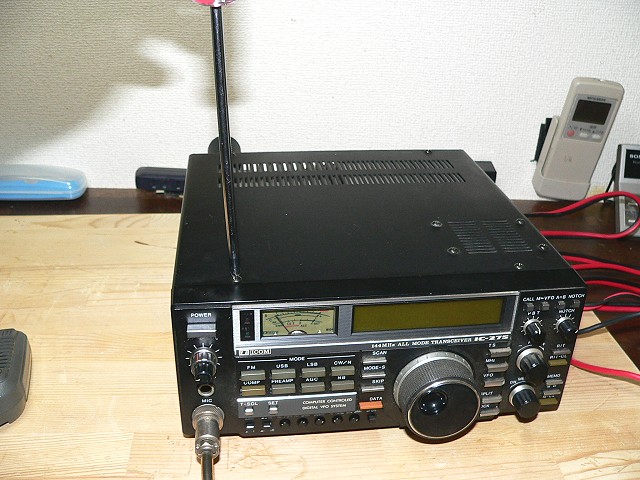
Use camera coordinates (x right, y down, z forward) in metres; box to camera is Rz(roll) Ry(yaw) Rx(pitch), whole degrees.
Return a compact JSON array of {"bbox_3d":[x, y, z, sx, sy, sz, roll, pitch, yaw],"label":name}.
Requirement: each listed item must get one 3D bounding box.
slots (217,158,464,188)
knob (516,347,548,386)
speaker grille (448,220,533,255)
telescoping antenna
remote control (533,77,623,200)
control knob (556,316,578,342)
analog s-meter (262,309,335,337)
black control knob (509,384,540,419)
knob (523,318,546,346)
[{"bbox_3d":[0.016,-0.053,0.539,0.195,0.003,0.048,-2,28,-7],"label":"slots"},{"bbox_3d":[0.131,0.077,0.407,0.018,0.018,0.013,-2,28,-7],"label":"knob"},{"bbox_3d":[0.113,-0.002,0.447,0.043,0.003,0.044,-2,28,-7],"label":"speaker grille"},{"bbox_3d":[-0.053,-0.053,0.375,0.006,0.153,0.006,-4,7,-6],"label":"telescoping antenna"},{"bbox_3d":[0.290,-0.112,0.755,0.057,0.135,0.026,7,29,-4],"label":"remote control"},{"bbox_3d":[0.149,0.054,0.399,0.011,0.011,0.011,-2,28,-7],"label":"control knob"},{"bbox_3d":[-0.011,0.046,0.379,0.044,0.018,0.006,-2,28,-7],"label":"analog s-meter"},{"bbox_3d":[0.129,0.102,0.420,0.017,0.017,0.013,-2,28,-7],"label":"black control knob"},{"bbox_3d":[0.128,0.054,0.396,0.011,0.011,0.011,-2,28,-7],"label":"knob"}]

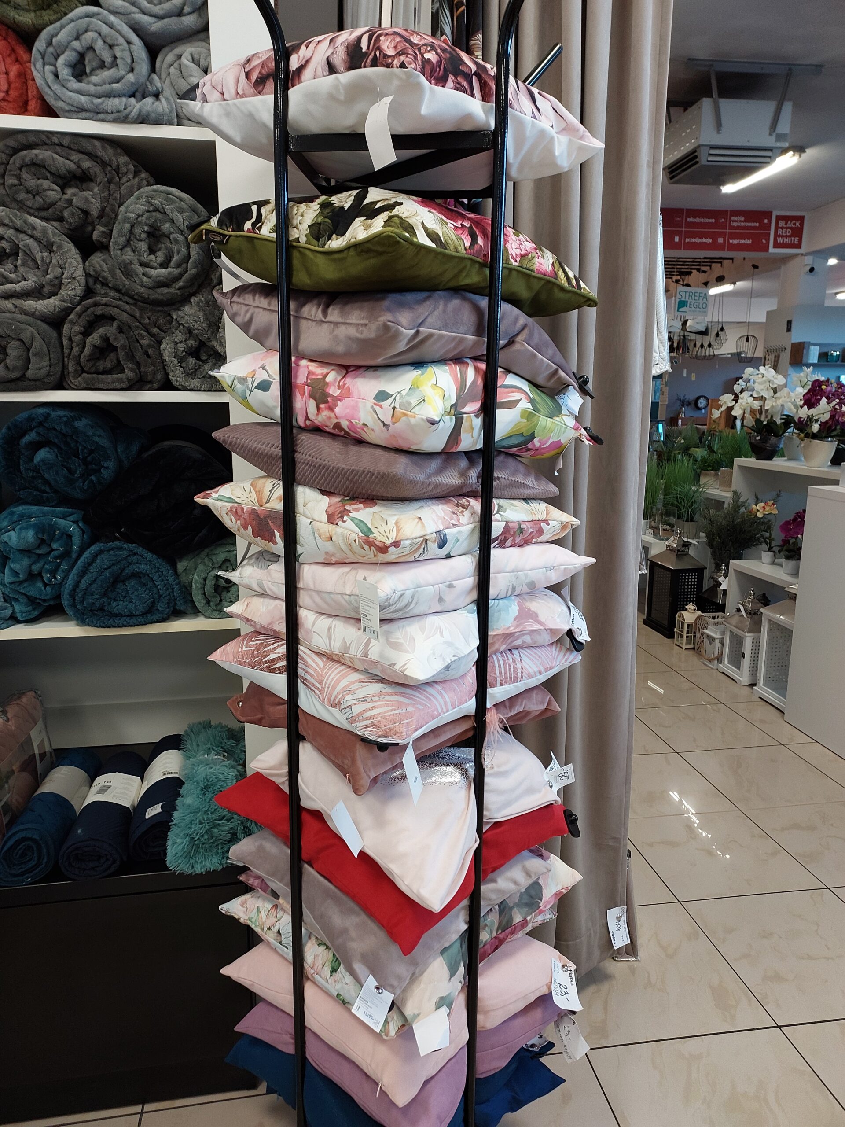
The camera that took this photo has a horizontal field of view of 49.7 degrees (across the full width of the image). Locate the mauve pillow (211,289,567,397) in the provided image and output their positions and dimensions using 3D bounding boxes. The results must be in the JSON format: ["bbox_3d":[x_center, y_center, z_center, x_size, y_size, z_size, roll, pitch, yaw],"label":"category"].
[{"bbox_3d":[-0.039,-0.333,1.386,0.425,0.140,0.425,13,17,43],"label":"mauve pillow"}]

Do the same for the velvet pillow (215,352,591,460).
[{"bbox_3d":[-0.028,-0.241,1.380,0.420,0.130,0.420,16,14,34],"label":"velvet pillow"}]

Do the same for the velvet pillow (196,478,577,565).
[{"bbox_3d":[-0.056,-0.072,1.393,0.405,0.125,0.405,12,15,40],"label":"velvet pillow"}]

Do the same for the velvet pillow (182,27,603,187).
[{"bbox_3d":[-0.043,-0.632,1.279,0.415,0.170,0.415,14,14,38],"label":"velvet pillow"}]

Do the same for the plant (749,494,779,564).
[{"bbox_3d":[1.738,-0.164,4.593,0.105,0.323,0.125,-11,17,-42],"label":"plant"}]

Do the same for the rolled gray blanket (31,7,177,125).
[{"bbox_3d":[-0.536,-0.820,1.618,0.210,0.175,0.400,-2,12,-11],"label":"rolled gray blanket"}]

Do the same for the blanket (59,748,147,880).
[{"bbox_3d":[-0.634,0.496,1.849,0.120,0.100,0.370,-2,12,-8],"label":"blanket"}]

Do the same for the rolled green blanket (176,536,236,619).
[{"bbox_3d":[-0.411,0.003,1.750,0.130,0.120,0.330,-4,13,-20],"label":"rolled green blanket"}]

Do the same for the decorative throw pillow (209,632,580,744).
[{"bbox_3d":[-0.045,0.157,1.494,0.430,0.125,0.430,13,17,43],"label":"decorative throw pillow"}]

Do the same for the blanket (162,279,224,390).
[{"bbox_3d":[-0.425,-0.424,1.732,0.115,0.170,0.380,-2,12,-11],"label":"blanket"}]

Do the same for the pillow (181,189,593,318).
[{"bbox_3d":[-0.038,-0.439,1.329,0.430,0.150,0.430,18,15,41],"label":"pillow"}]

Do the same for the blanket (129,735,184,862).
[{"bbox_3d":[-0.519,0.468,1.868,0.115,0.100,0.380,-1,13,-9],"label":"blanket"}]

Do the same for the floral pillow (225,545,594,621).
[{"bbox_3d":[-0.021,0.022,1.413,0.395,0.110,0.395,-11,15,-40],"label":"floral pillow"}]

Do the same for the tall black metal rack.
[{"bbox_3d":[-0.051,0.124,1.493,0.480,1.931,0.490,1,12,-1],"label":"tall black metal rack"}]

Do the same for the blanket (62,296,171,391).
[{"bbox_3d":[-0.573,-0.424,1.802,0.175,0.156,0.450,-2,12,-10],"label":"blanket"}]

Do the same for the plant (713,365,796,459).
[{"bbox_3d":[1.677,-0.764,4.600,0.330,0.475,0.350,-2,12,-10],"label":"plant"}]

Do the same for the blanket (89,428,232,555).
[{"bbox_3d":[-0.527,-0.161,1.905,0.260,0.213,0.450,-2,12,-10],"label":"blanket"}]

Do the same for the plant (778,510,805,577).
[{"bbox_3d":[1.798,-0.110,4.387,0.150,0.320,0.170,-10,15,-40],"label":"plant"}]

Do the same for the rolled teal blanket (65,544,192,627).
[{"bbox_3d":[-0.580,-0.004,1.876,0.220,0.154,0.450,-2,12,-10],"label":"rolled teal blanket"}]

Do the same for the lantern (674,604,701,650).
[{"bbox_3d":[1.360,0.313,4.641,0.098,0.237,0.090,-3,13,-17],"label":"lantern"}]

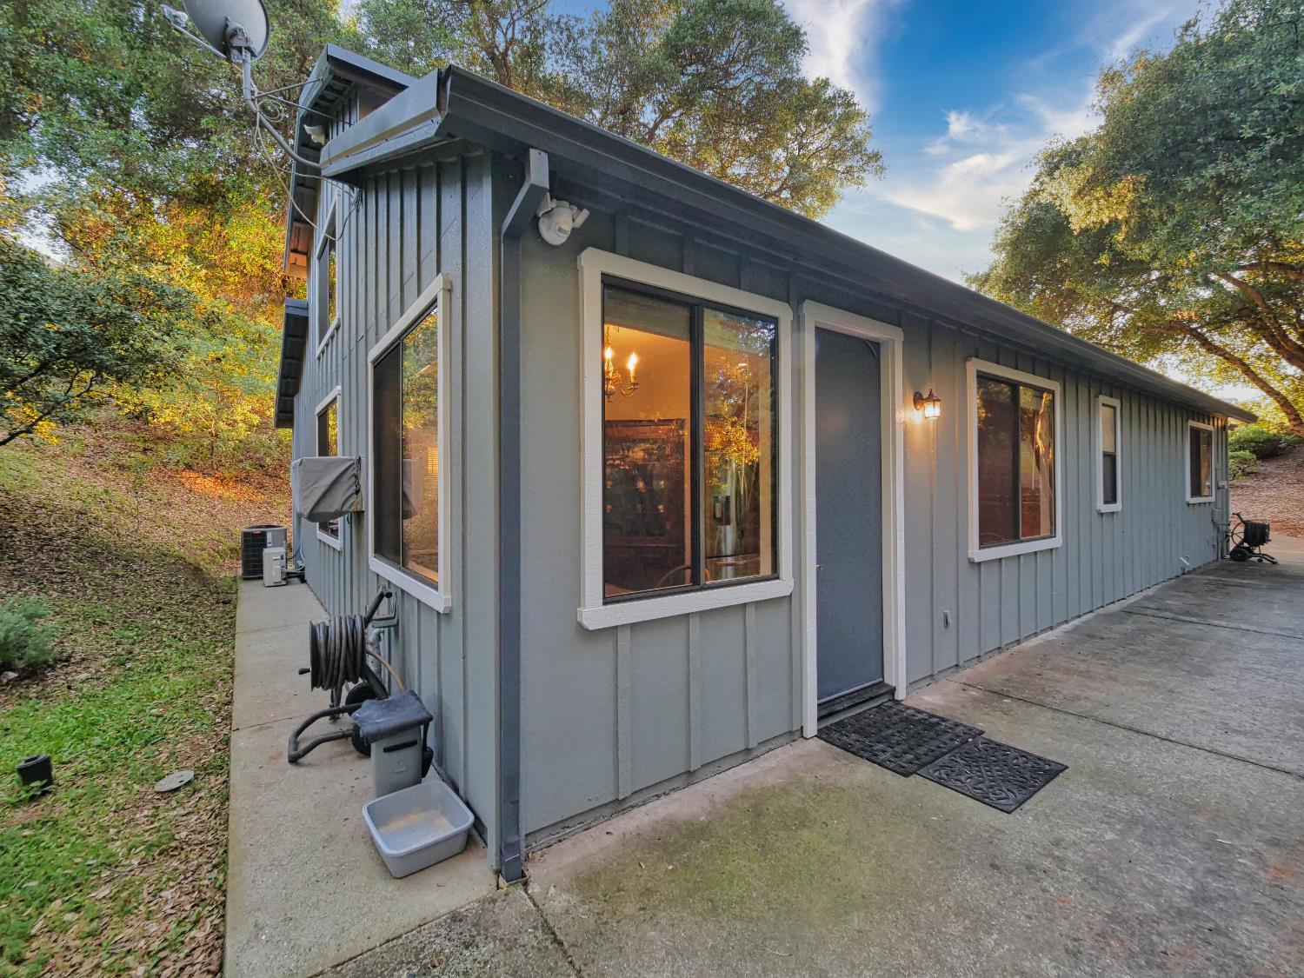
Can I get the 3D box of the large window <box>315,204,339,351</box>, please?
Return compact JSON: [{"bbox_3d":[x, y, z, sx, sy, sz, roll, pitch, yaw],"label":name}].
[{"bbox_3d":[-3.523,-2.194,5.717,0.100,1.242,1.891,0,0,-38],"label":"large window"}]

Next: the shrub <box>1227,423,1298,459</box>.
[{"bbox_3d":[19.620,-1.527,17.000,1.800,1.150,2.600,0,0,-41],"label":"shrub"}]

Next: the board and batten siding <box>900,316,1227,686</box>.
[{"bbox_3d":[6.330,0.009,6.829,11.431,2.663,0.090,0,0,-35],"label":"board and batten siding"}]

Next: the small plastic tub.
[{"bbox_3d":[-0.932,1.333,2.091,0.325,0.105,0.430,0,0,-40],"label":"small plastic tub"}]

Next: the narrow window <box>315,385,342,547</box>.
[{"bbox_3d":[-3.549,-0.186,5.761,0.100,1.573,2.139,0,0,-38],"label":"narrow window"}]

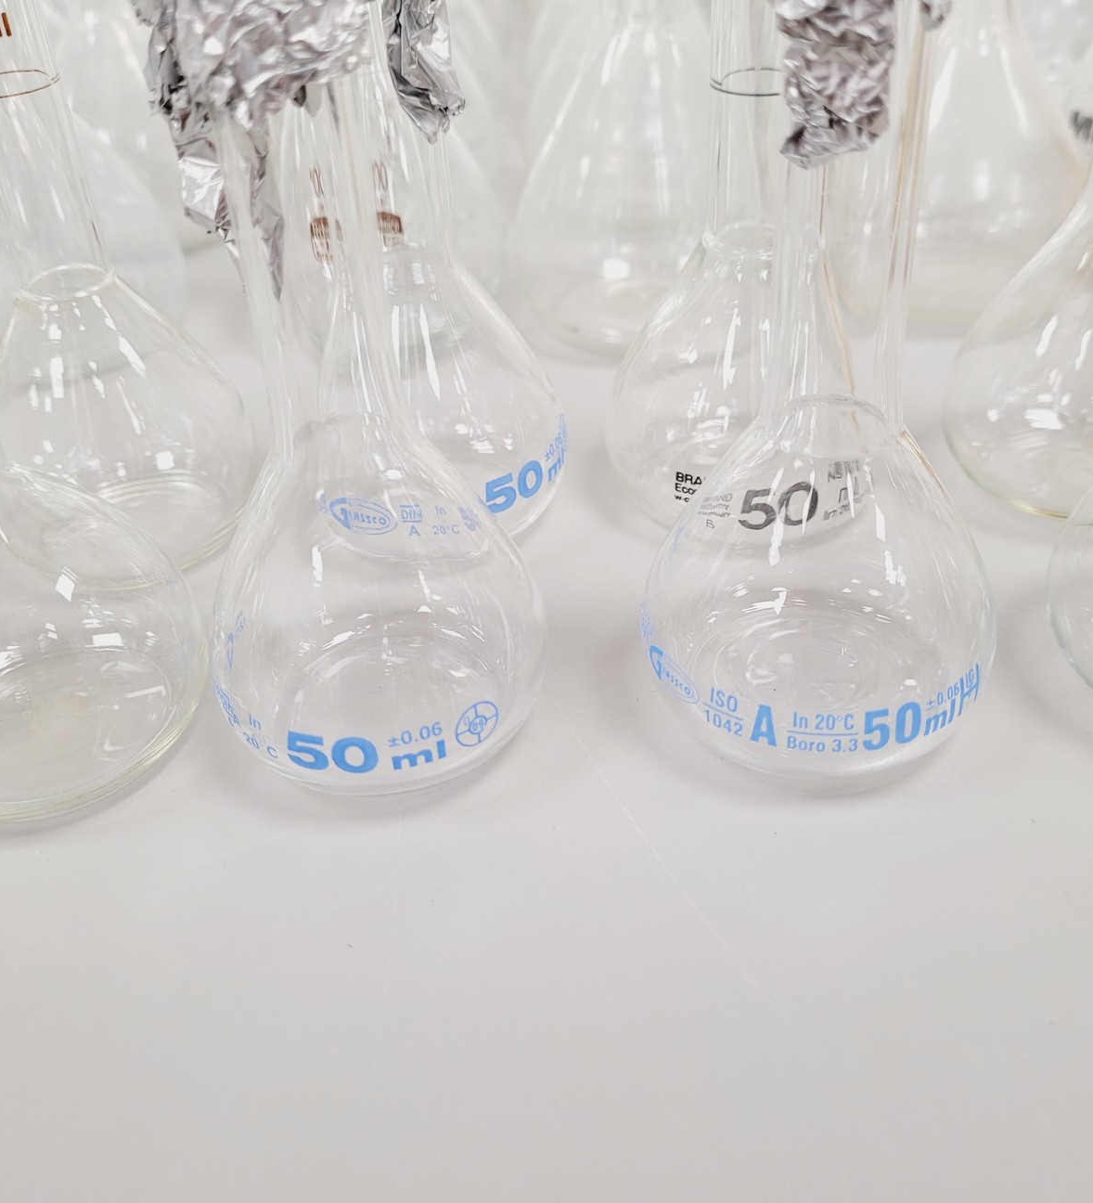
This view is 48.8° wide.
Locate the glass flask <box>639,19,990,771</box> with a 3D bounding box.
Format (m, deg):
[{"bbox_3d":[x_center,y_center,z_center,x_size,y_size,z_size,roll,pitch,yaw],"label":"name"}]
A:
[{"bbox_3d":[0.035,-0.039,0.139,0.049,0.133,0.049,-5,37,0],"label":"glass flask"}]

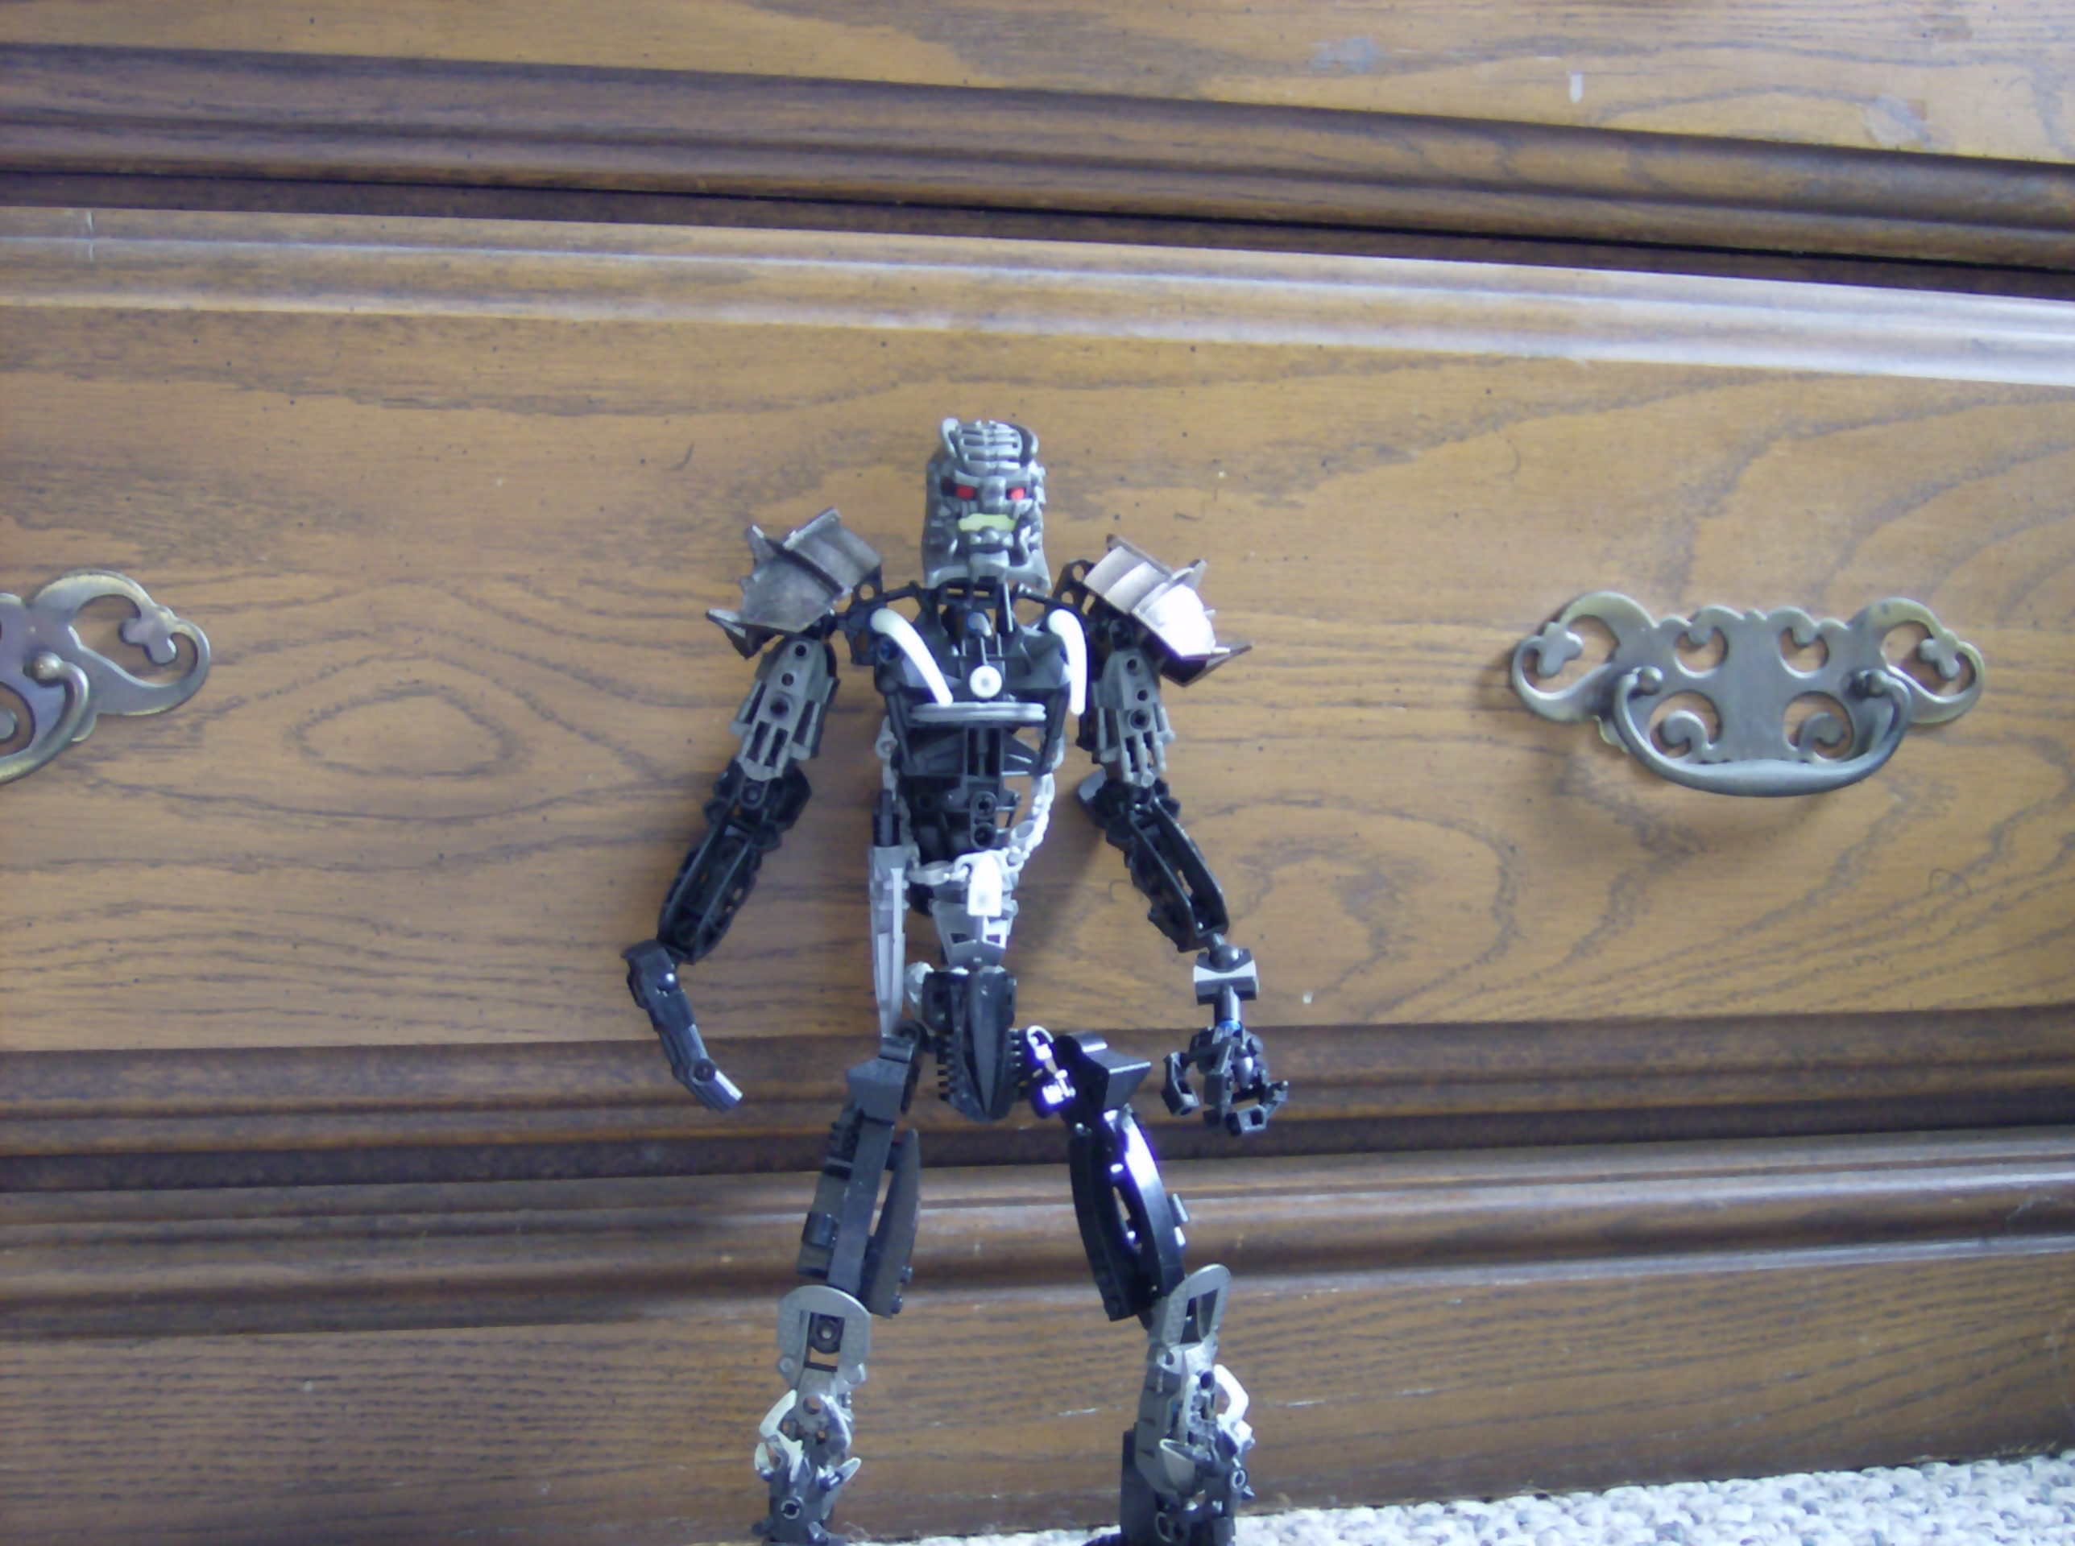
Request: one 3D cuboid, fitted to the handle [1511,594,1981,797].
[{"bbox_3d":[0.221,-0.023,0.830,0.161,0.062,0.022,0,1,-13],"label":"handle"}]

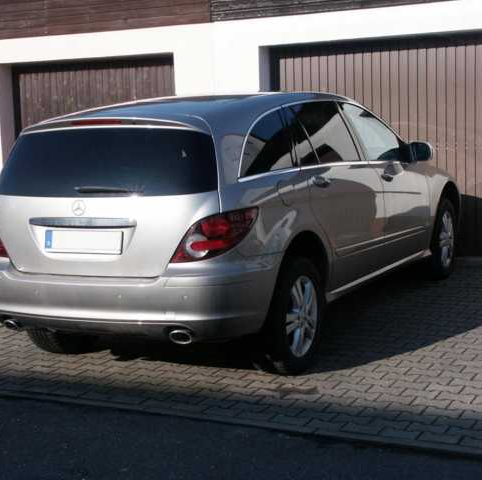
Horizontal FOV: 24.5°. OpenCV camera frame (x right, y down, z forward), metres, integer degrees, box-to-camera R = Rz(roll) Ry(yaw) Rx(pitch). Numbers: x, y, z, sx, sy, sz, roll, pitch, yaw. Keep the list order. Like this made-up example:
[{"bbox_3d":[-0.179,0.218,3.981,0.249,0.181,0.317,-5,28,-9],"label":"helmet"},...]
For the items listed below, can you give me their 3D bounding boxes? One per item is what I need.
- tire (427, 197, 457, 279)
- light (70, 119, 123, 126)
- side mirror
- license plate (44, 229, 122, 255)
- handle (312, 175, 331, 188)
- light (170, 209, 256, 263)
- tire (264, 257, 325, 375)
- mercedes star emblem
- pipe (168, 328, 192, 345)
[{"bbox_3d":[1.711,-0.009,9.831,0.255,0.738,0.738,2,10,26],"label":"tire"},{"bbox_3d":[-0.834,-0.686,6.480,0.345,0.040,0.045,2,10,26],"label":"light"},{"bbox_3d":[1.394,-0.698,8.627,0.210,0.170,0.140,1,9,26],"label":"side mirror"},{"bbox_3d":[-0.892,0.013,6.294,0.520,0.112,0.015,1,1,26],"label":"license plate"},{"bbox_3d":[0.507,-0.366,6.967,0.060,0.070,0.220,1,9,26],"label":"handle"},{"bbox_3d":[-0.141,-0.022,6.142,0.370,0.265,0.380,1,9,26],"label":"light"},{"bbox_3d":[0.288,0.475,6.989,0.255,0.738,0.738,2,10,26],"label":"tire"},{"bbox_3d":[-0.913,-0.179,6.244,0.088,0.088,0.015,1,1,26],"label":"mercedes star emblem"},{"bbox_3d":[-0.318,0.547,6.287,0.140,0.085,0.130,2,10,26],"label":"pipe"}]

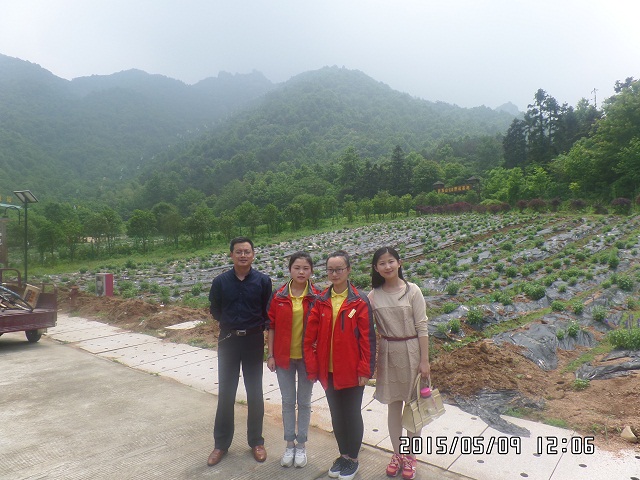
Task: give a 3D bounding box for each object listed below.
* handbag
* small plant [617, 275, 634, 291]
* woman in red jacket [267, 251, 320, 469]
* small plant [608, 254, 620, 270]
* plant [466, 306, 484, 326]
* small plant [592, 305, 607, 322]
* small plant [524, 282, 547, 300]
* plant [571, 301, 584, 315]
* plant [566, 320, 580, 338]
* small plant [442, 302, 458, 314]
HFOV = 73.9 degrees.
[{"bbox_3d":[0.728,1.107,3.030,0.320,0.370,0.140,-14,12,-34],"label":"handbag"},{"bbox_3d":[5.532,0.770,7.700,0.319,0.284,0.319,-1,0,0],"label":"small plant"},{"bbox_3d":[-0.185,0.897,3.220,0.450,1.620,0.300,0,-1,0],"label":"woman in red jacket"},{"bbox_3d":[6.303,0.482,9.100,0.252,0.336,0.252,-1,0,0],"label":"small plant"},{"bbox_3d":[2.670,1.313,7.300,0.309,0.333,0.309,0,-1,0],"label":"plant"},{"bbox_3d":[4.075,1.072,6.200,0.200,0.257,0.200,-1,0,0],"label":"small plant"},{"bbox_3d":[4.004,0.957,7.900,0.401,0.328,0.401,-1,0,0],"label":"small plant"},{"bbox_3d":[4.845,1.270,8.000,0.263,0.256,0.263,0,-1,0],"label":"plant"},{"bbox_3d":[3.339,1.179,5.600,0.181,0.232,0.181,-1,0,0],"label":"plant"},{"bbox_3d":[2.517,1.321,8.200,0.309,0.225,0.309,0,-1,0],"label":"small plant"}]

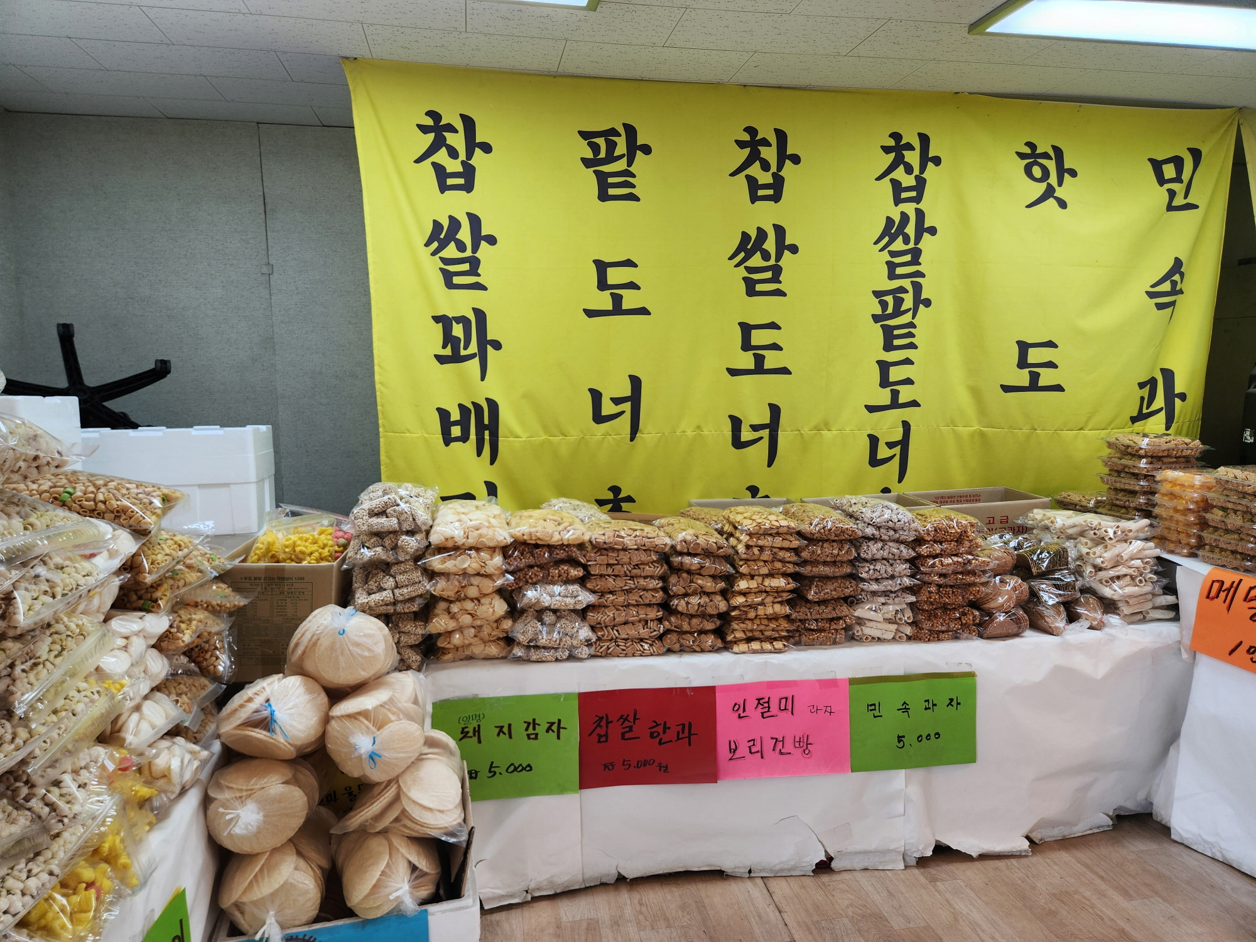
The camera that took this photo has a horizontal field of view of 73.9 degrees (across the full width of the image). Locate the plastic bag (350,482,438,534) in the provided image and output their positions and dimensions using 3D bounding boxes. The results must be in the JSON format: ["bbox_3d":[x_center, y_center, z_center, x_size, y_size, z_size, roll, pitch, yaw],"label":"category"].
[{"bbox_3d":[-0.614,0.096,2.195,0.230,0.095,0.220,-1,8,-8],"label":"plastic bag"}]

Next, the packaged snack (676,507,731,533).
[{"bbox_3d":[0.249,0.161,2.586,0.200,0.060,0.220,-1,8,-8],"label":"packaged snack"}]

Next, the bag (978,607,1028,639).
[{"bbox_3d":[1.093,0.426,2.473,0.145,0.085,0.165,-1,8,-8],"label":"bag"}]

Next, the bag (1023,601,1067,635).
[{"bbox_3d":[1.250,0.419,2.504,0.130,0.085,0.175,-1,8,-5],"label":"bag"}]

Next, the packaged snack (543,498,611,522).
[{"bbox_3d":[-0.155,0.119,2.523,0.210,0.070,0.220,-1,8,-8],"label":"packaged snack"}]

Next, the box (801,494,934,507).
[{"bbox_3d":[0.815,0.254,2.888,0.390,0.300,0.260,-2,8,-11],"label":"box"}]

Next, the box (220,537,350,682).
[{"bbox_3d":[-0.883,0.342,2.282,0.285,0.295,0.430,-1,8,-4],"label":"box"}]

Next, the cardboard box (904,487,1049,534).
[{"bbox_3d":[1.239,0.239,2.997,0.455,0.300,0.265,-2,8,-14],"label":"cardboard box"}]

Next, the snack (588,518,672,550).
[{"bbox_3d":[-0.006,0.167,2.321,0.225,0.055,0.205,-1,8,-8],"label":"snack"}]

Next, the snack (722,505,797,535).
[{"bbox_3d":[0.369,0.131,2.375,0.205,0.052,0.225,-1,8,-8],"label":"snack"}]

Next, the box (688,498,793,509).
[{"bbox_3d":[0.406,0.265,2.817,0.350,0.300,0.270,-1,8,-5],"label":"box"}]

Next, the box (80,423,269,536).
[{"bbox_3d":[-1.502,0.020,2.692,0.620,0.315,0.360,-2,8,-14],"label":"box"}]

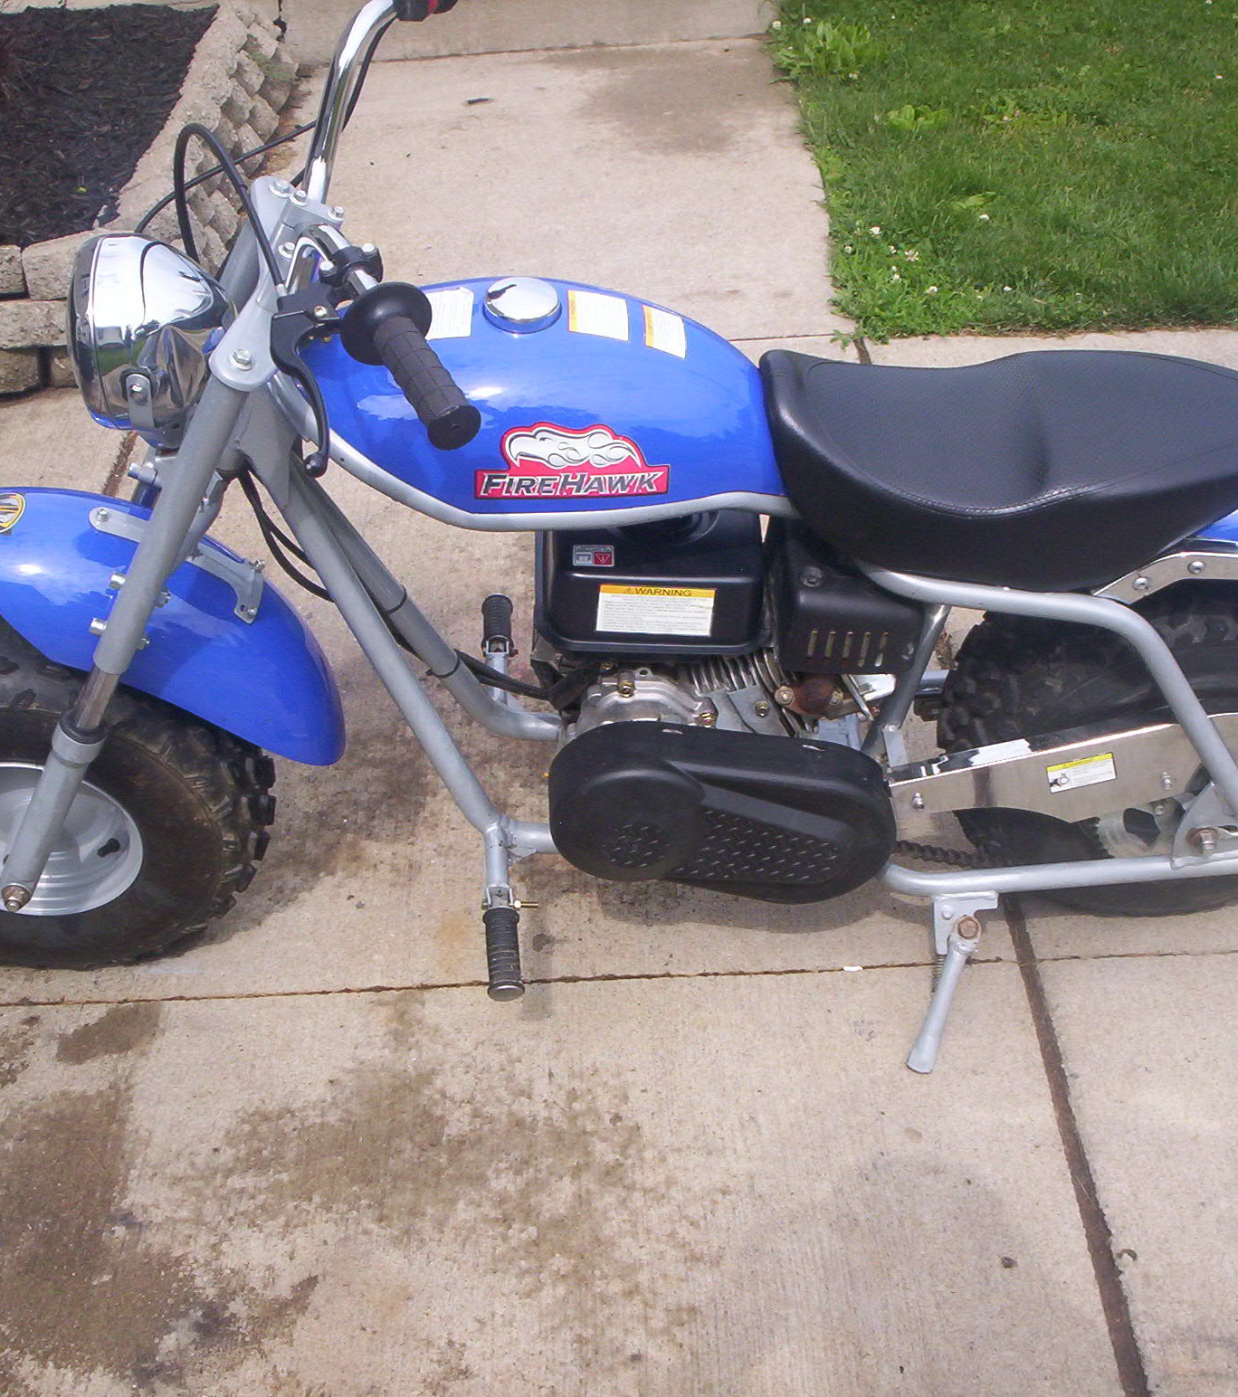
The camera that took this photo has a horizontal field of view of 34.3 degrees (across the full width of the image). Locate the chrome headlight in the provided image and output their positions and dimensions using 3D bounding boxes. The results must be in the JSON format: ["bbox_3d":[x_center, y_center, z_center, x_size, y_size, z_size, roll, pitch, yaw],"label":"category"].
[{"bbox_3d":[-0.409,-0.313,1.764,0.150,0.192,0.170,-3,44,1],"label":"chrome headlight"}]

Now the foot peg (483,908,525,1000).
[{"bbox_3d":[-0.113,0.249,1.966,0.036,0.036,0.100,-3,44,1],"label":"foot peg"}]

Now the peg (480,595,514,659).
[{"bbox_3d":[-0.140,-0.085,2.316,0.036,0.036,0.105,-3,44,1],"label":"peg"}]

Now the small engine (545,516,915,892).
[{"bbox_3d":[0.101,-0.046,2.019,0.370,0.400,0.350,-3,44,1],"label":"small engine"}]

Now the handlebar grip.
[{"bbox_3d":[-0.137,-0.227,1.391,0.037,0.037,0.115,-21,56,-18],"label":"handlebar grip"}]

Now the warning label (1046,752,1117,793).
[{"bbox_3d":[0.463,0.075,2.003,0.065,0.038,0.002,-14,42,11],"label":"warning label"}]

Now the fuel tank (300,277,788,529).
[{"bbox_3d":[-0.064,-0.287,1.801,0.425,0.180,0.225,-3,44,1],"label":"fuel tank"}]

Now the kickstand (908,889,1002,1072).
[{"bbox_3d":[0.338,0.296,2.076,0.065,0.195,0.055,16,-1,1],"label":"kickstand"}]

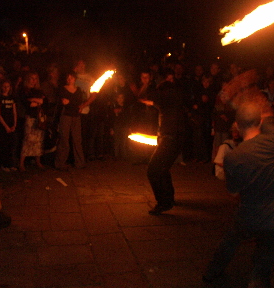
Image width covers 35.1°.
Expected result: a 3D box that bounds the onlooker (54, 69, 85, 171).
[{"bbox_3d":[-1.153,-0.400,7.481,0.520,1.650,0.360,-1,9,-6],"label":"onlooker"}]

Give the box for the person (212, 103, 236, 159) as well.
[{"bbox_3d":[1.659,-0.232,8.207,0.460,1.108,0.300,2,9,11],"label":"person"}]

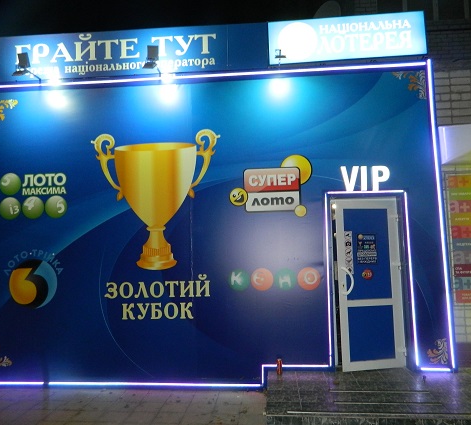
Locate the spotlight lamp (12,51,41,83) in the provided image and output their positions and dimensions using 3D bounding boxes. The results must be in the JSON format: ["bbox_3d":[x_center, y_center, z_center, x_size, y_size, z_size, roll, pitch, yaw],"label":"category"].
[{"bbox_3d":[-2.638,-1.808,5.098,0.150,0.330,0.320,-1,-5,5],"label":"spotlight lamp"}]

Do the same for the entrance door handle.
[{"bbox_3d":[1.340,0.818,4.890,0.120,0.335,0.085,0,-5,-10],"label":"entrance door handle"}]

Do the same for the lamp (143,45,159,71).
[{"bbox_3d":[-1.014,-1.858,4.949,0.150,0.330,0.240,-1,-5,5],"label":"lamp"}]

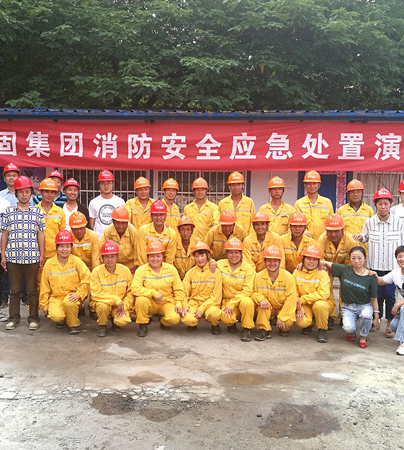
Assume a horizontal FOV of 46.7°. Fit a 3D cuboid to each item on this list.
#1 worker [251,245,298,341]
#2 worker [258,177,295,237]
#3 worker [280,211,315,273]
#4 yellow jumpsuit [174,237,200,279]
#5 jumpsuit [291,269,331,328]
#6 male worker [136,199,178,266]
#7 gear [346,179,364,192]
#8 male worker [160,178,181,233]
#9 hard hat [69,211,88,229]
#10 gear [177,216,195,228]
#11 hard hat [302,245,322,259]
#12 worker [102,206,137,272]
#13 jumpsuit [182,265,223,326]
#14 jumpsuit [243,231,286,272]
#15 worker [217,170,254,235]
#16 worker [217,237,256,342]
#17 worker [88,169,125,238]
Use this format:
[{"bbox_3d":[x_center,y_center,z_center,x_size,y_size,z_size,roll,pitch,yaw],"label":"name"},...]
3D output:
[{"bbox_3d":[0.778,0.674,5.021,0.540,0.910,0.680,1,6,8],"label":"worker"},{"bbox_3d":[0.949,0.218,5.880,0.490,1.650,0.330,1,6,3],"label":"worker"},{"bbox_3d":[1.171,0.487,5.680,0.520,1.335,0.550,1,5,6],"label":"worker"},{"bbox_3d":[-0.188,0.554,5.683,0.460,0.930,0.580,0,6,0],"label":"yellow jumpsuit"},{"bbox_3d":[1.232,0.818,5.220,0.450,0.640,0.620,2,5,9],"label":"jumpsuit"},{"bbox_3d":[-0.553,0.377,5.686,0.520,1.360,0.620,0,6,-3],"label":"male worker"},{"bbox_3d":[1.873,-0.475,5.700,0.215,0.160,0.275,2,2,17],"label":"gear"},{"bbox_3d":[-0.445,0.233,6.220,0.460,1.696,0.340,0,5,-14],"label":"male worker"},{"bbox_3d":[-1.430,-0.058,5.420,0.225,0.160,0.280,0,24,-11],"label":"hard hat"},{"bbox_3d":[-0.193,-0.030,5.580,0.215,0.155,0.270,1,-2,0],"label":"gear"},{"bbox_3d":[1.204,0.292,5.100,0.225,0.160,0.280,2,9,11],"label":"hard hat"},{"bbox_3d":[-0.962,0.469,5.460,0.520,1.380,0.700,1,4,-3],"label":"worker"},{"bbox_3d":[-0.006,0.746,5.200,0.460,0.674,0.620,1,4,0],"label":"jumpsuit"},{"bbox_3d":[0.758,0.577,5.680,0.530,1.023,0.530,1,5,6],"label":"jumpsuit"},{"bbox_3d":[0.436,0.182,5.917,0.490,1.710,0.330,0,6,0],"label":"worker"},{"bbox_3d":[0.377,0.652,5.120,0.460,1.045,0.700,1,4,3],"label":"worker"},{"bbox_3d":[-1.223,0.212,5.960,0.500,1.810,0.310,1,4,-4],"label":"worker"}]

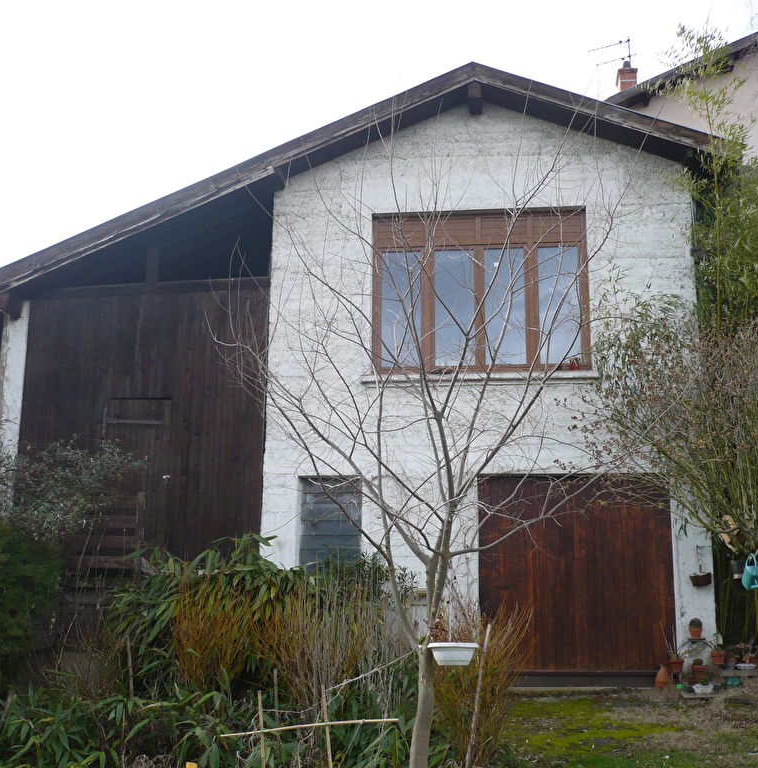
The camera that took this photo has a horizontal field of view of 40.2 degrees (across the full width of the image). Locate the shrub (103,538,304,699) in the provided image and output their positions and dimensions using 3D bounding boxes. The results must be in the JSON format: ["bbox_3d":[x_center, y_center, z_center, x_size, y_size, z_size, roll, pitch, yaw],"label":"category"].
[{"bbox_3d":[-1.637,2.182,9.773,1.850,1.460,1.500,-1,-12,6],"label":"shrub"}]

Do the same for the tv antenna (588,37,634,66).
[{"bbox_3d":[5.573,-7.970,24.819,1.120,0.750,0.350,-7,-14,31],"label":"tv antenna"}]

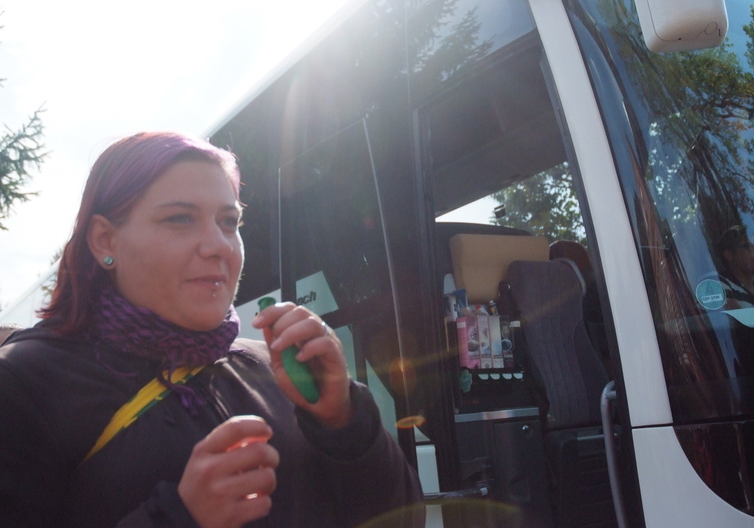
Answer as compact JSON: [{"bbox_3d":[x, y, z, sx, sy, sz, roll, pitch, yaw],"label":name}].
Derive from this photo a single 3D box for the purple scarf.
[{"bbox_3d":[-0.238,0.093,0.930,0.185,0.140,0.175,-13,-17,39],"label":"purple scarf"}]

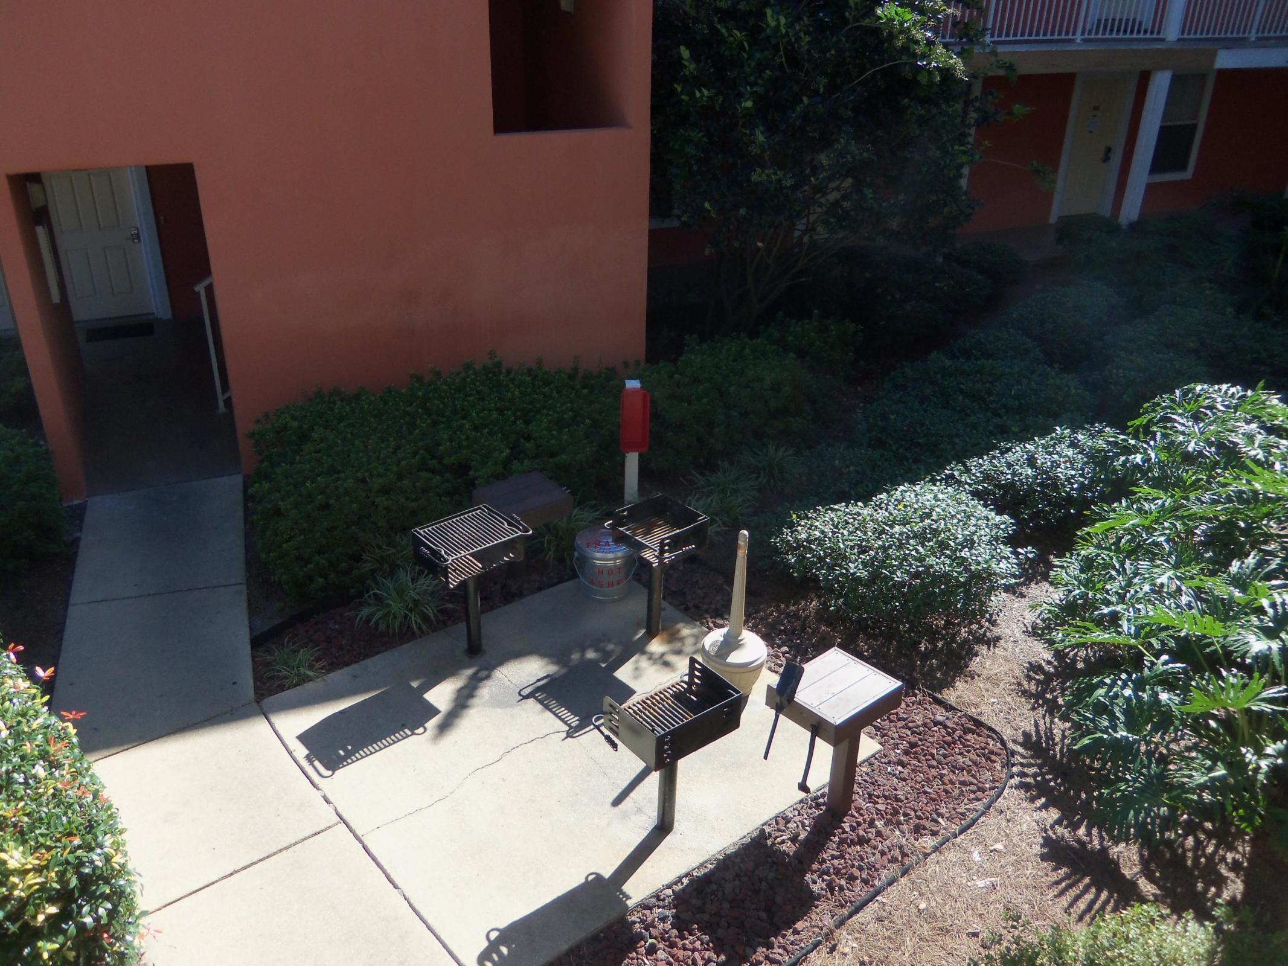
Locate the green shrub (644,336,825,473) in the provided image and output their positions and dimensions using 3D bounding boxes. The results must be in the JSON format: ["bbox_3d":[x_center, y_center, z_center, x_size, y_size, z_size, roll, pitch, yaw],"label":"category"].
[{"bbox_3d":[0.795,-0.790,9.553,1.600,0.880,1.400,1,25,0],"label":"green shrub"}]

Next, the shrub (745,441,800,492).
[{"bbox_3d":[1.105,-0.174,8.880,0.500,0.360,0.470,1,25,0],"label":"shrub"}]

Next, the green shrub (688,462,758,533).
[{"bbox_3d":[0.610,0.110,8.000,0.530,0.470,0.580,1,25,0],"label":"green shrub"}]

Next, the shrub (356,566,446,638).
[{"bbox_3d":[-1.620,0.725,6.885,0.590,0.340,0.560,1,25,0],"label":"shrub"}]

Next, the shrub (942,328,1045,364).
[{"bbox_3d":[3.260,-1.040,9.690,0.980,0.750,0.850,1,25,0],"label":"shrub"}]

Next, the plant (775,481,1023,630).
[{"bbox_3d":[1.680,0.480,7.030,1.600,0.720,1.360,1,25,0],"label":"plant"}]

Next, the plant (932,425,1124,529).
[{"bbox_3d":[2.990,-0.030,8.130,1.410,0.660,1.150,1,25,0],"label":"plant"}]

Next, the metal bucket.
[{"bbox_3d":[-0.268,0.553,7.185,0.410,0.430,0.410,1,25,0],"label":"metal bucket"}]

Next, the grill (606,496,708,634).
[{"bbox_3d":[0.077,0.593,6.598,0.430,0.870,0.560,-17,31,-33],"label":"grill"}]

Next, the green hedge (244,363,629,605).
[{"bbox_3d":[-1.464,-0.201,8.020,3.000,0.900,1.550,-11,28,-23],"label":"green hedge"}]

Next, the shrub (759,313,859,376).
[{"bbox_3d":[1.670,-1.360,10.580,0.990,0.630,0.890,1,25,0],"label":"shrub"}]

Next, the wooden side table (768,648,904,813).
[{"bbox_3d":[0.942,1.302,5.288,0.520,0.690,0.430,-20,32,-37],"label":"wooden side table"}]

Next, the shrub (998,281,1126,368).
[{"bbox_3d":[4.300,-1.620,10.760,1.180,0.840,1.060,1,25,0],"label":"shrub"}]

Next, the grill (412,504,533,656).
[{"bbox_3d":[-1.038,0.688,6.349,0.570,0.874,0.440,-19,32,-37],"label":"grill"}]

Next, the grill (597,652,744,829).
[{"bbox_3d":[0.118,1.354,5.039,0.570,0.822,0.420,-17,31,-34],"label":"grill"}]

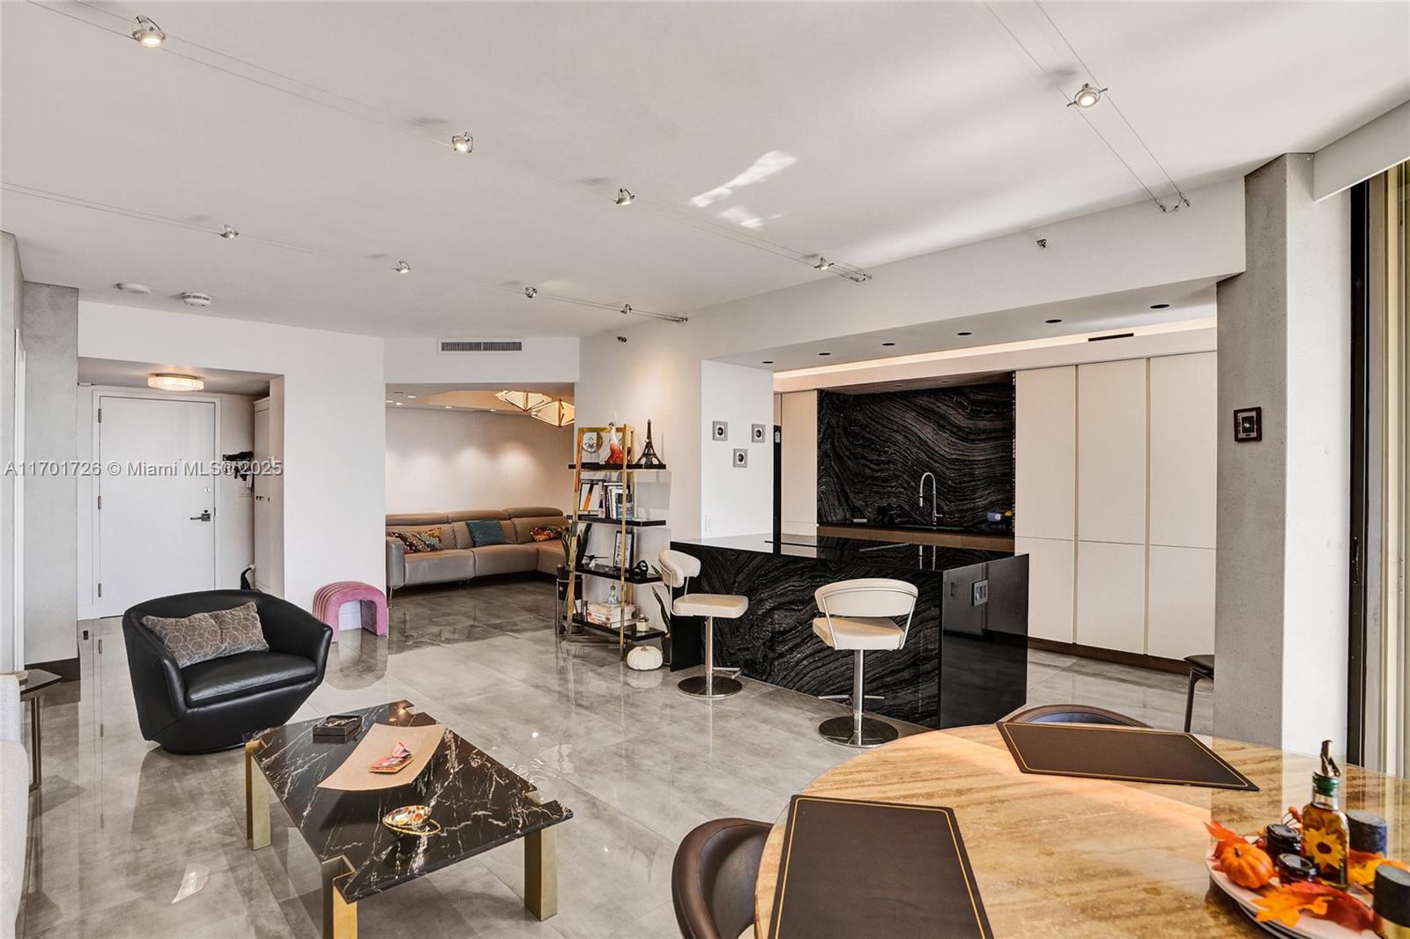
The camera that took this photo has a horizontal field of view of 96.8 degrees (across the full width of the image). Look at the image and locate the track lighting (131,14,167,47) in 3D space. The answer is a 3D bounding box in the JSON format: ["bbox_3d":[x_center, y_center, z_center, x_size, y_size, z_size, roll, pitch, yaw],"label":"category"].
[{"bbox_3d":[-1.468,-1.155,1.653,0.070,0.060,0.085,0,0,-44],"label":"track lighting"}]

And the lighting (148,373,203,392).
[{"bbox_3d":[-4.540,-0.745,5.380,0.370,0.110,0.370,0,0,-41],"label":"lighting"}]

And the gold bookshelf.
[{"bbox_3d":[-0.745,0.545,5.100,0.980,1.770,0.360,0,0,44],"label":"gold bookshelf"}]

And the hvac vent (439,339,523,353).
[{"bbox_3d":[-2.070,-1.140,5.790,0.810,0.125,0.030,0,0,0],"label":"hvac vent"}]

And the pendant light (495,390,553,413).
[{"bbox_3d":[-2.080,-0.790,7.300,0.620,0.240,0.600,0,0,-18],"label":"pendant light"}]

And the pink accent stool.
[{"bbox_3d":[-3.056,1.212,5.436,0.420,0.435,0.410,0,0,45],"label":"pink accent stool"}]

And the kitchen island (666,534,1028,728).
[{"bbox_3d":[0.856,0.973,4.100,1.020,0.915,2.000,0,0,-45],"label":"kitchen island"}]

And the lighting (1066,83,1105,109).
[{"bbox_3d":[1.178,-1.155,1.935,0.065,0.060,0.100,0,0,-44],"label":"lighting"}]

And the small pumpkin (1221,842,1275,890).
[{"bbox_3d":[0.851,0.621,0.985,0.066,0.058,0.066,0,0,41],"label":"small pumpkin"}]

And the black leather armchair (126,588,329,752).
[{"bbox_3d":[-2.610,1.072,3.460,0.780,0.715,0.820,0,0,37],"label":"black leather armchair"}]

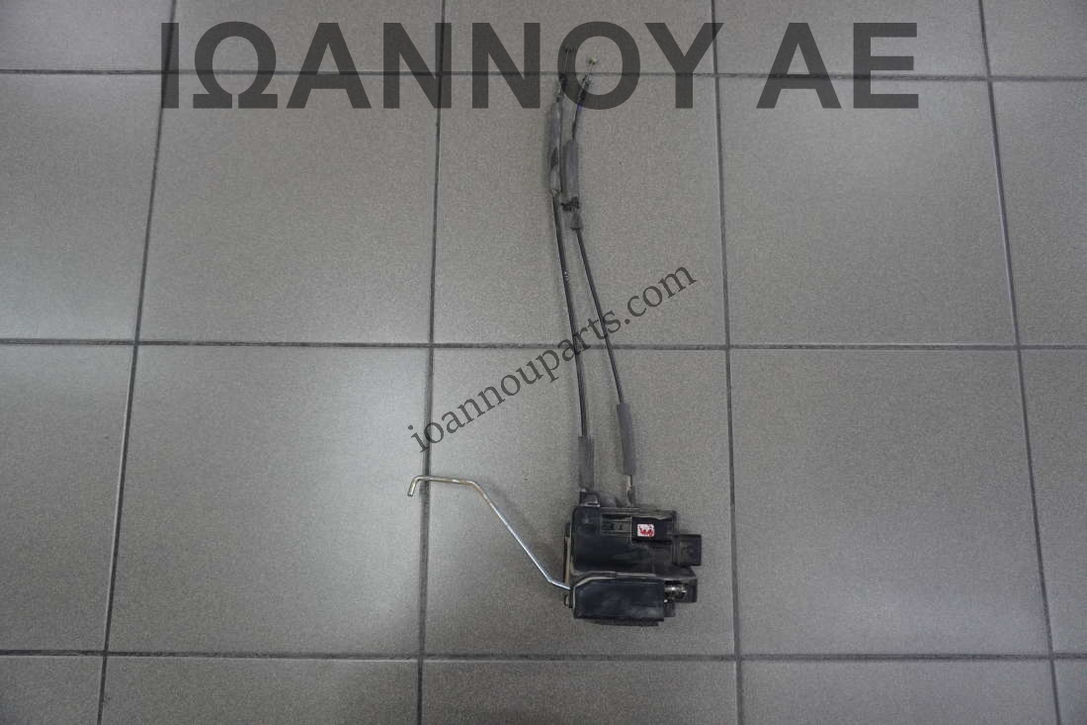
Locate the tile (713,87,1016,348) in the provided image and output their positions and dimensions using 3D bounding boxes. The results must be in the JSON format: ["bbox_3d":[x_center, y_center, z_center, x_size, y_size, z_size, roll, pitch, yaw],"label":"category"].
[{"bbox_3d":[0.371,-0.178,0.843,0.324,0.009,0.324,0,80,0],"label":"tile"}]

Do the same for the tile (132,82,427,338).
[{"bbox_3d":[-0.289,-0.182,0.840,0.324,0.009,0.324,0,80,0],"label":"tile"}]

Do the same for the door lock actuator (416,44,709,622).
[{"bbox_3d":[0.013,-0.056,0.785,0.299,0.060,0.652,0,80,0],"label":"door lock actuator"}]

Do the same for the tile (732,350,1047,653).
[{"bbox_3d":[0.370,0.147,0.792,0.325,0.010,0.325,0,80,0],"label":"tile"}]

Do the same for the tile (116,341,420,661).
[{"bbox_3d":[-0.291,0.143,0.785,0.324,0.009,0.324,0,80,0],"label":"tile"}]

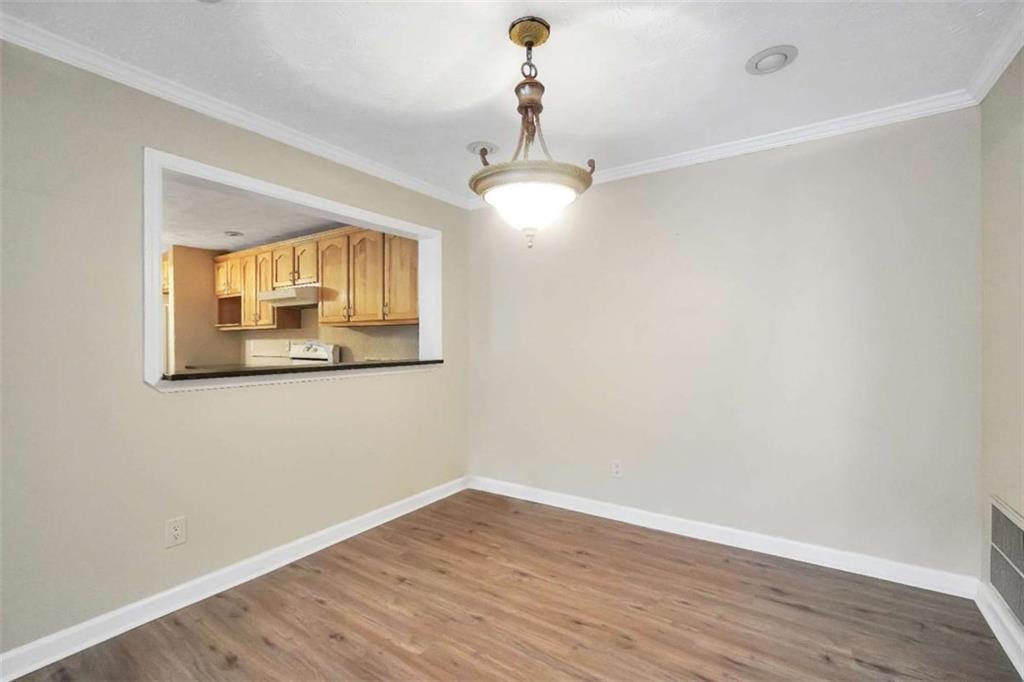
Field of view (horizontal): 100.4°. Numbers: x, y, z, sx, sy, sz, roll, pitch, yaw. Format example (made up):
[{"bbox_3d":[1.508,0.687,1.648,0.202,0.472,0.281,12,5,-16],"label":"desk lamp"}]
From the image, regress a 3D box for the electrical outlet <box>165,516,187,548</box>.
[{"bbox_3d":[-1.565,0.887,1.988,0.010,0.122,0.077,0,0,35],"label":"electrical outlet"}]

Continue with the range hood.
[{"bbox_3d":[-2.200,-0.455,4.460,0.760,0.175,0.500,0,0,33],"label":"range hood"}]

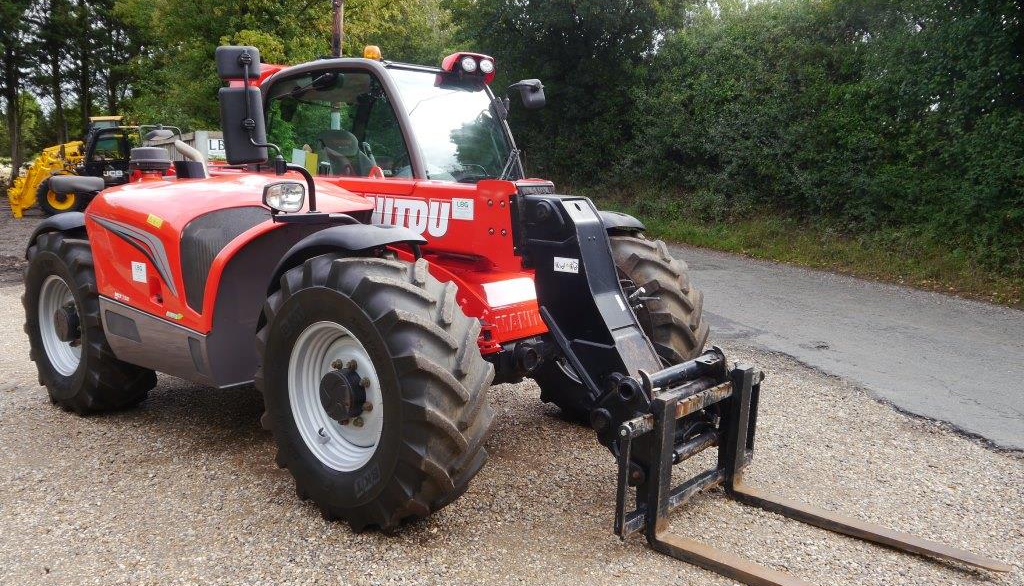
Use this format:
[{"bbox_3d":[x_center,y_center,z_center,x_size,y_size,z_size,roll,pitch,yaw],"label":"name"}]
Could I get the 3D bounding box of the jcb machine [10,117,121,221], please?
[{"bbox_3d":[-10.950,-3.270,22.400,4.700,2.550,2.300,-6,10,-33],"label":"jcb machine"}]

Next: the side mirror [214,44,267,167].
[{"bbox_3d":[-1.235,-0.856,3.783,0.215,0.540,0.100,-4,9,-22],"label":"side mirror"}]

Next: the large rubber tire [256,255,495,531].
[{"bbox_3d":[-0.643,0.407,3.738,1.220,1.210,0.460,6,11,39],"label":"large rubber tire"}]

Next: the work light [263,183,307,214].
[{"bbox_3d":[-1.062,-0.445,3.857,0.100,0.150,0.190,6,11,39],"label":"work light"}]

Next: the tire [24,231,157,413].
[{"bbox_3d":[-2.807,0.168,5.530,1.220,1.210,0.460,6,11,39],"label":"tire"}]

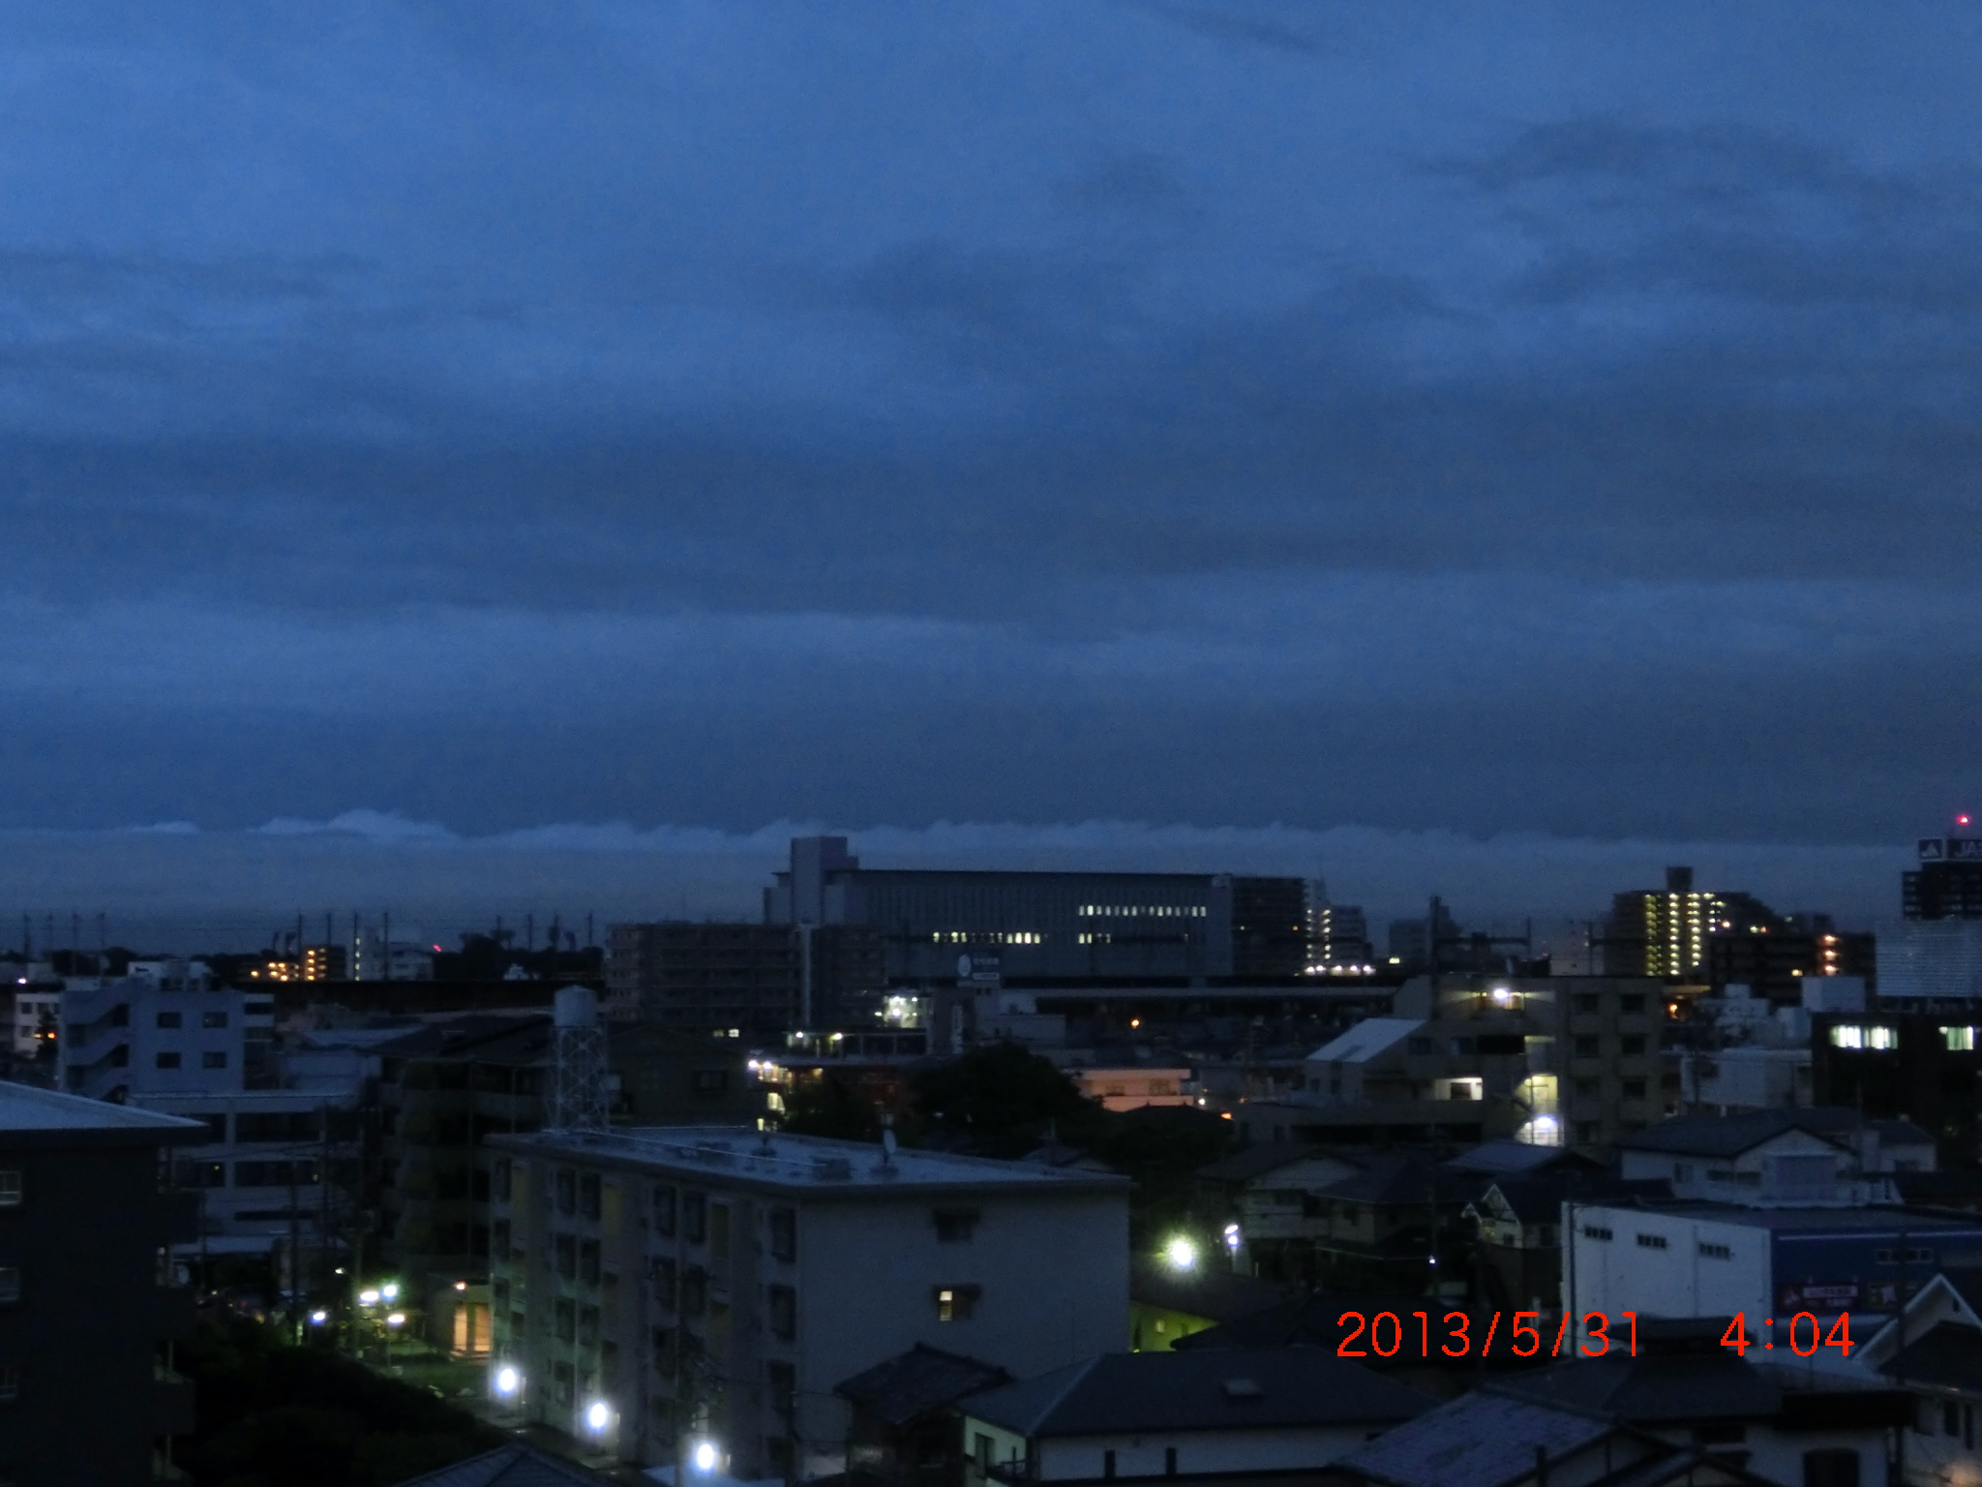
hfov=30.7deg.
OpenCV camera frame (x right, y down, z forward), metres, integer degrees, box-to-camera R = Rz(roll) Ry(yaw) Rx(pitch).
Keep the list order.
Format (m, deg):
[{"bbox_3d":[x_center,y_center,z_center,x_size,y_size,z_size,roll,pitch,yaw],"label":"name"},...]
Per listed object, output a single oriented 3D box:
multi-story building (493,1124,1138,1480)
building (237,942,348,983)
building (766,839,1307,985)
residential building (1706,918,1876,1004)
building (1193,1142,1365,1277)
[{"bbox_3d":[-8.700,22.160,144.080,13.200,11.900,40.500,1,-4,-23],"label":"multi-story building"},{"bbox_3d":[-216.690,75.110,1130.850,33.000,23.700,14.000,2,-4,-25],"label":"building"},{"bbox_3d":[6.710,37.470,623.870,88.000,38.700,30.000,2,-4,-30],"label":"building"},{"bbox_3d":[146.300,45.870,655.900,29.000,25.700,14.000,2,-4,-25],"label":"residential building"},{"bbox_3d":[18.370,28.860,224.180,9.600,8.200,8.000,1,-4,-22],"label":"building"}]

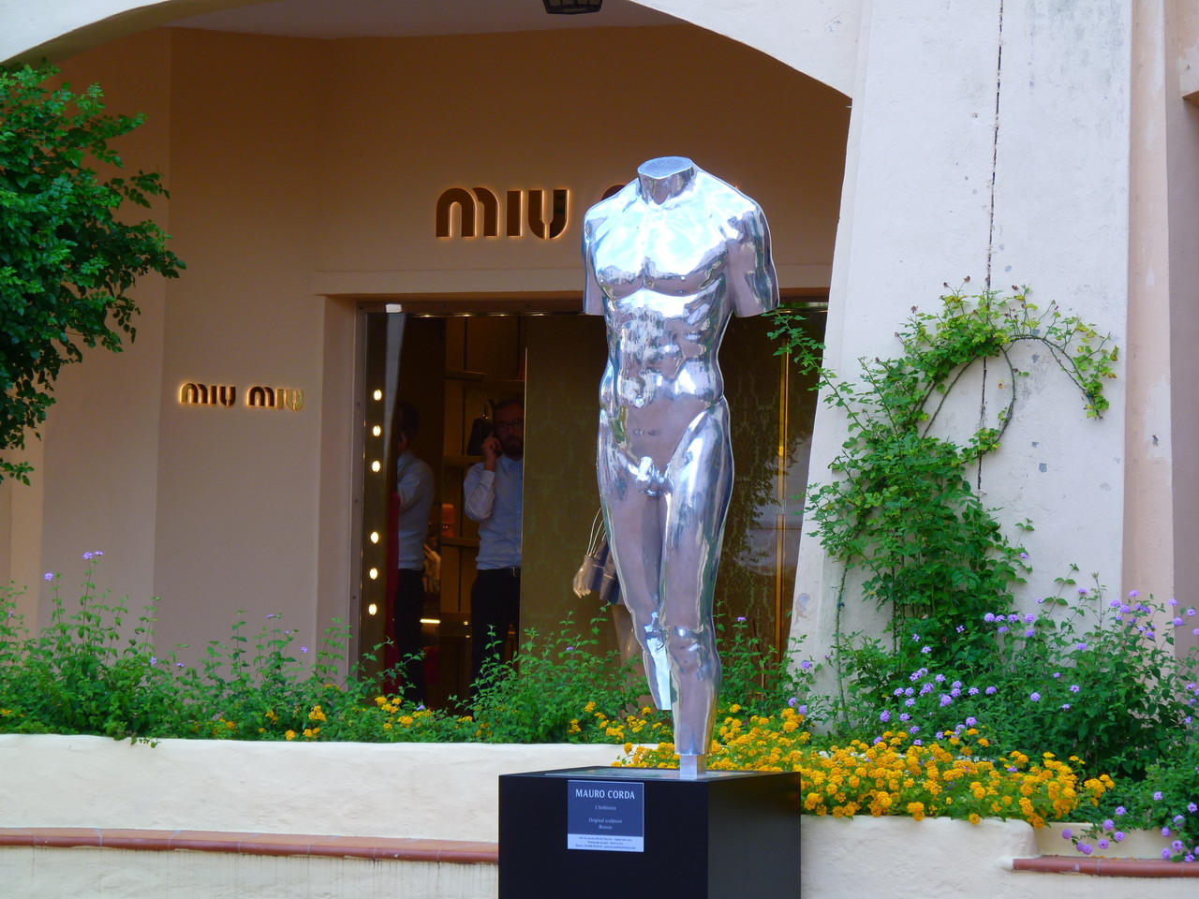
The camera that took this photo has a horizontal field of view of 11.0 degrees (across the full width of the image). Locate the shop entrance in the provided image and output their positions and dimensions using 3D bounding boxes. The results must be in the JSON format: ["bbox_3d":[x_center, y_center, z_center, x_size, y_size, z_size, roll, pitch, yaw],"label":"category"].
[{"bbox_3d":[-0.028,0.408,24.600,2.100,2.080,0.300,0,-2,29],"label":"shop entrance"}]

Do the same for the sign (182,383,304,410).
[{"bbox_3d":[-1.427,-0.211,24.900,0.530,0.105,0.040,2,-2,-20],"label":"sign"}]

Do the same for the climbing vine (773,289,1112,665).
[{"bbox_3d":[1.198,0.148,21.700,1.220,1.500,0.420,1,-2,8],"label":"climbing vine"}]

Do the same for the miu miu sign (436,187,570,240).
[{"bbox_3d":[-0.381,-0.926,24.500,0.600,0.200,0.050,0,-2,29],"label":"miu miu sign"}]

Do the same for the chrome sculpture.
[{"bbox_3d":[0.258,0.054,19.600,0.620,1.930,0.460,1,-2,24],"label":"chrome sculpture"}]

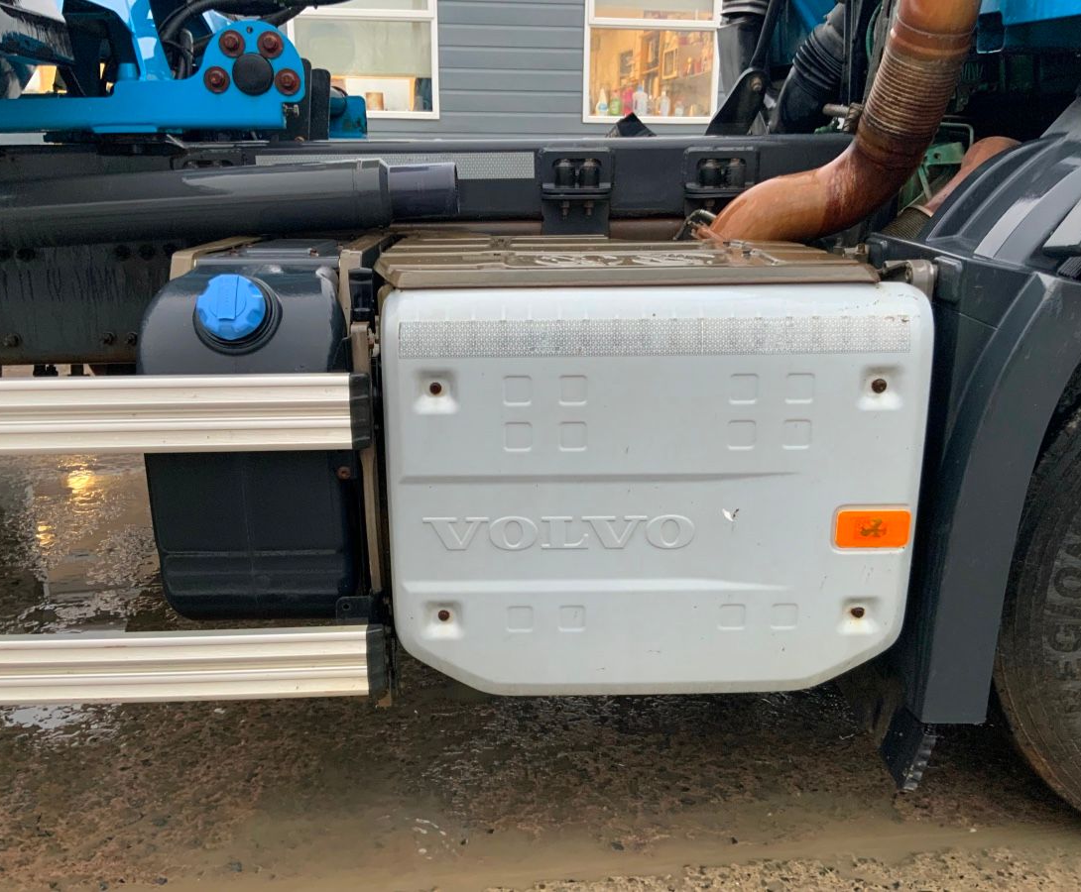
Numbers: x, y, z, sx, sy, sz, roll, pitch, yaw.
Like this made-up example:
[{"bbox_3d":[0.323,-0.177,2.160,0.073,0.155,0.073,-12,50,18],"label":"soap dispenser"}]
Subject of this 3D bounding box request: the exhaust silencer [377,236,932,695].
[{"bbox_3d":[0.164,-0.013,1.805,0.804,0.670,0.630,0,16,0],"label":"exhaust silencer"}]

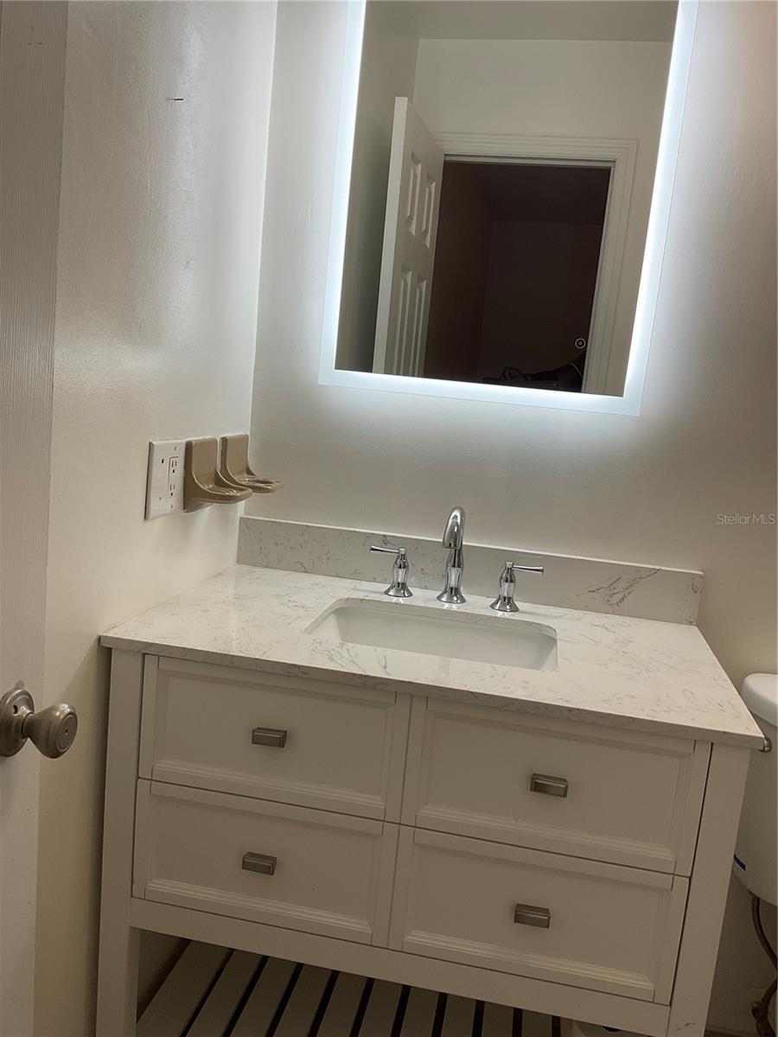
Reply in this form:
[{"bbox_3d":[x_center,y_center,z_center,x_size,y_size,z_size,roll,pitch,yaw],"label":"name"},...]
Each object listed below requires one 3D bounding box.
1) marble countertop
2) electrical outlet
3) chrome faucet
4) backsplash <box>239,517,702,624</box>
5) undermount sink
[{"bbox_3d":[0.082,0.193,1.451,0.908,0.020,0.570,7,9,10],"label":"marble countertop"},{"bbox_3d":[-0.359,-0.065,1.398,0.008,0.117,0.116,7,9,10],"label":"electrical outlet"},{"bbox_3d":[0.119,0.069,1.591,0.054,0.187,0.160,7,9,10],"label":"chrome faucet"},{"bbox_3d":[0.138,0.098,1.710,0.908,0.098,0.019,7,9,10],"label":"backsplash"},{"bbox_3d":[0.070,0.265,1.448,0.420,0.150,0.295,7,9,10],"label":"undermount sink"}]

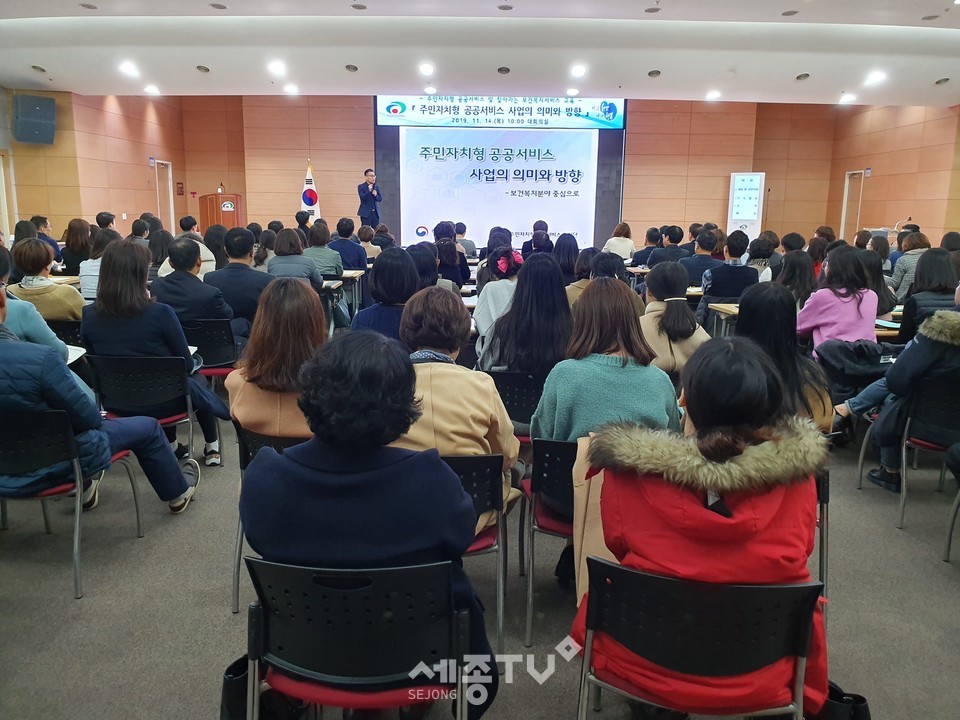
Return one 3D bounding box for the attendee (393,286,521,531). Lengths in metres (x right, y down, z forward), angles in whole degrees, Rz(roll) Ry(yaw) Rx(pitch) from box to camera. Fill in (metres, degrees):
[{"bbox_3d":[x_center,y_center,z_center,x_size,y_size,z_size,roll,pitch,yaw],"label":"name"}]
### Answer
[{"bbox_3d":[-0.152,0.351,2.654,0.540,1.270,0.750,1,12,0],"label":"attendee"}]

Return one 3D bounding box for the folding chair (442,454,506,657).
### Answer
[{"bbox_3d":[-0.158,0.602,2.515,0.480,0.760,0.530,1,13,2],"label":"folding chair"}]

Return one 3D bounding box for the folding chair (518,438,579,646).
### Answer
[{"bbox_3d":[0.407,0.577,2.662,0.480,0.760,0.530,1,13,0],"label":"folding chair"}]

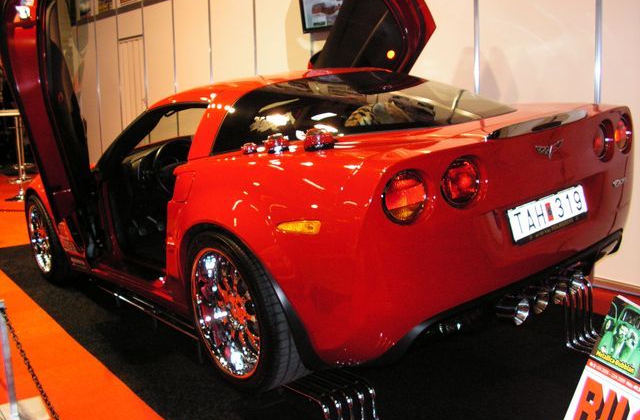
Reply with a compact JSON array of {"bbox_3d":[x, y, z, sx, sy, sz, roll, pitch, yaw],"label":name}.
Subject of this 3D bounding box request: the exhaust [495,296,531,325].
[{"bbox_3d":[0.695,0.373,2.456,0.092,0.092,0.140,-15,14,-36],"label":"exhaust"}]

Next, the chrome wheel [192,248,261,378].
[{"bbox_3d":[-0.290,0.384,2.661,0.220,0.518,0.518,-15,14,-36],"label":"chrome wheel"}]

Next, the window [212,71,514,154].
[{"bbox_3d":[0.238,-0.501,3.053,1.320,0.300,0.980,-15,14,-36],"label":"window"}]

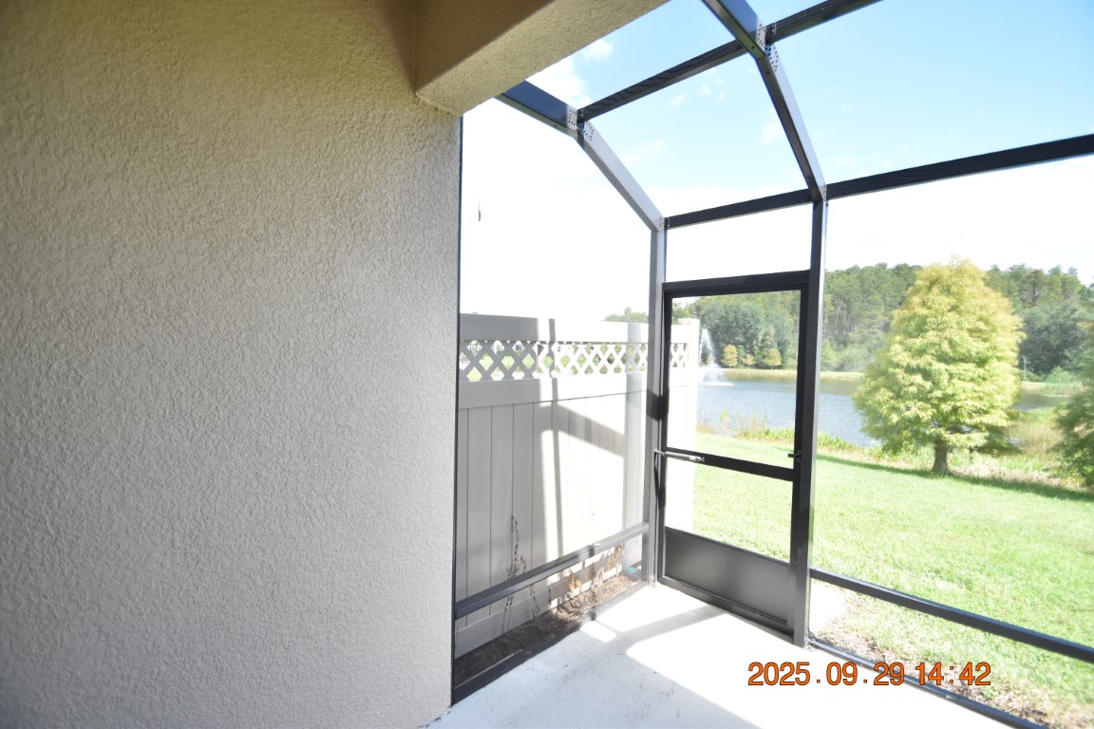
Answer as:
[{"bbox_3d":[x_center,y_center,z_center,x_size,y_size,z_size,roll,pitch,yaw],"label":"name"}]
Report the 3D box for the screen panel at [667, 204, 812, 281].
[{"bbox_3d":[1.157,-0.733,2.859,0.906,0.379,0.030,2,2,44],"label":"screen panel"}]

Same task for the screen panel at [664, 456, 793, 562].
[{"bbox_3d":[1.117,0.900,2.896,0.808,0.488,0.030,2,2,44],"label":"screen panel"}]

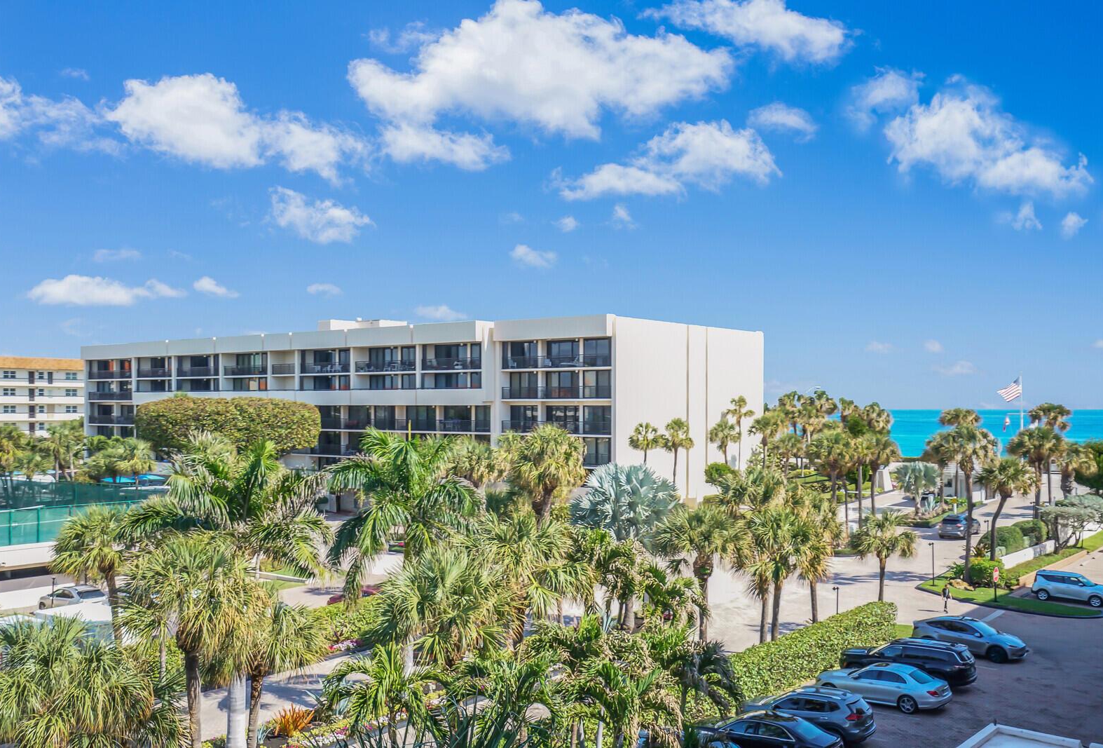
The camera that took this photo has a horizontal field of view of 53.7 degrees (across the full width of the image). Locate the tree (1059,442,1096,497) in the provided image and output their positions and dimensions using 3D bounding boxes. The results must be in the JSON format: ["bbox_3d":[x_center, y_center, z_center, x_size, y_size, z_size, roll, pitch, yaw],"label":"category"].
[{"bbox_3d":[50.033,9.836,103.745,3.590,6.580,3.590,0,-2,0],"label":"tree"}]

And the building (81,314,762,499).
[{"bbox_3d":[-19.113,5.387,126.335,80.500,18.900,28.300,-1,-2,37],"label":"building"}]

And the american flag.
[{"bbox_3d":[49.598,1.753,118.002,3.000,2.500,0.450,1,-2,-18],"label":"american flag"}]

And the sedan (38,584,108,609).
[{"bbox_3d":[-26.800,12.506,60.843,4.600,1.660,1.860,-1,-2,36],"label":"sedan"}]

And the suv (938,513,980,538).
[{"bbox_3d":[32.262,11.985,85.934,1.900,1.680,4.700,-1,-2,39],"label":"suv"}]

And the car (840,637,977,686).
[{"bbox_3d":[14.080,11.350,43.167,5.150,1.800,1.980,-1,-2,38],"label":"car"}]

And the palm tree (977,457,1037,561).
[{"bbox_3d":[30.085,9.099,71.991,3.696,7.259,3.696,-1,-2,23],"label":"palm tree"}]

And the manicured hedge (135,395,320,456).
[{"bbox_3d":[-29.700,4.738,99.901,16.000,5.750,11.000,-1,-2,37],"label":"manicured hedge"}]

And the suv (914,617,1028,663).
[{"bbox_3d":[18.300,11.425,47.870,4.750,1.620,1.920,-1,-2,38],"label":"suv"}]

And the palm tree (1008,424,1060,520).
[{"bbox_3d":[40.662,8.522,91.780,4.290,8.270,4.290,0,-2,0],"label":"palm tree"}]

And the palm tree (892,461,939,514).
[{"bbox_3d":[34.229,10.727,102.384,4.304,5.083,4.304,-1,-2,18],"label":"palm tree"}]

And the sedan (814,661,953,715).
[{"bbox_3d":[12.350,11.429,40.414,4.900,1.470,1.860,-1,-2,38],"label":"sedan"}]

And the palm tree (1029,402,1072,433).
[{"bbox_3d":[51.700,8.687,112.784,4.400,11.460,4.400,0,-2,0],"label":"palm tree"}]

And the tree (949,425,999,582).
[{"bbox_3d":[26.050,8.084,67.281,3.100,9.830,3.100,0,-2,0],"label":"tree"}]

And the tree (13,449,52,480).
[{"bbox_3d":[-52.251,10.395,109.731,3.512,5.714,3.512,1,-2,-25],"label":"tree"}]

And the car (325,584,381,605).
[{"bbox_3d":[-9.650,11.966,57.655,1.840,1.470,4.700,-1,-2,40],"label":"car"}]

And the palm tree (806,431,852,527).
[{"bbox_3d":[23.100,9.110,89.760,3.700,9.180,3.700,0,-2,0],"label":"palm tree"}]

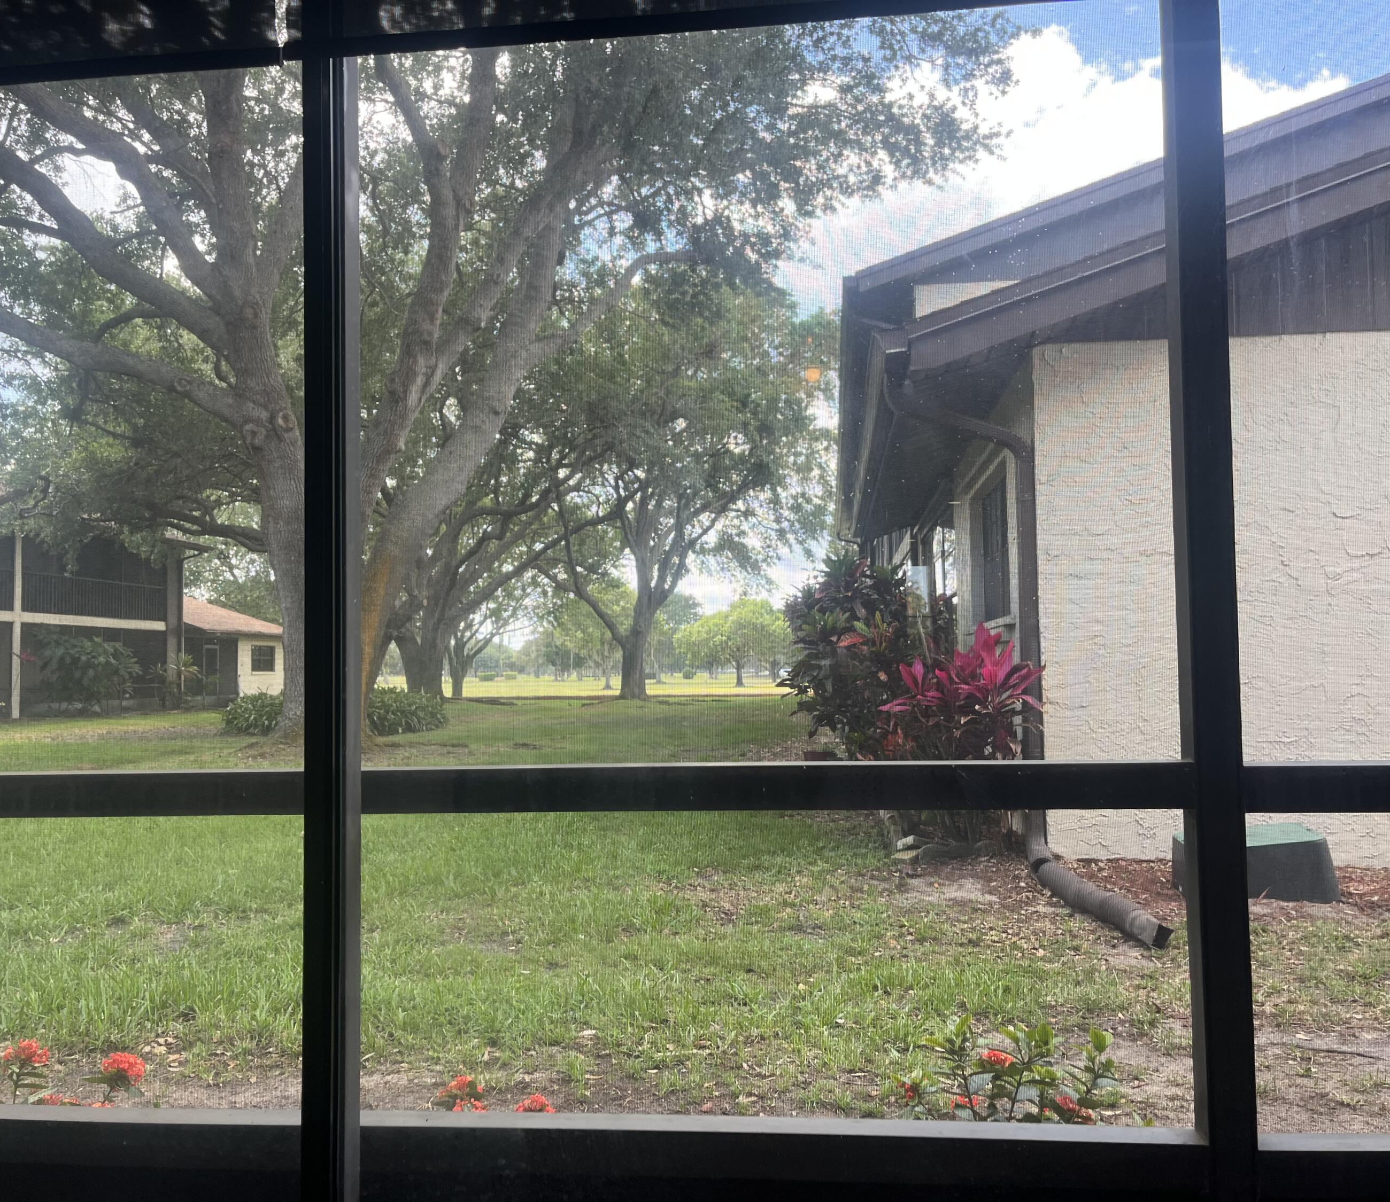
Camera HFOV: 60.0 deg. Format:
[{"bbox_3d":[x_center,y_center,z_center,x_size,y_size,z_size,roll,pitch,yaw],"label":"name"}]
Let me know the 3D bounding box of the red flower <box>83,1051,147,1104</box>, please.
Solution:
[{"bbox_3d":[-1.130,0.931,2.350,0.115,0.088,0.100,1,-3,-25],"label":"red flower"}]

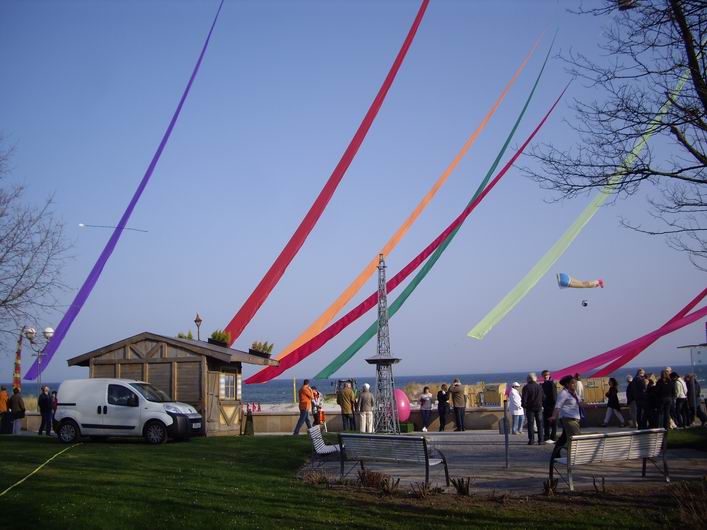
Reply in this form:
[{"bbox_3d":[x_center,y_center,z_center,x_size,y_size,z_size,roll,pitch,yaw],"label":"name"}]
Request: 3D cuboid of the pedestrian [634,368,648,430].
[{"bbox_3d":[8.388,3.898,22.600,0.380,1.752,0.500,-3,-8,8],"label":"pedestrian"}]

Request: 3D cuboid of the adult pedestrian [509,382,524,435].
[{"bbox_3d":[4.915,4.328,23.400,0.400,1.553,0.500,-4,-8,14],"label":"adult pedestrian"}]

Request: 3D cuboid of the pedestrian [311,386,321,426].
[{"bbox_3d":[-1.311,4.932,26.457,0.450,1.560,0.350,-8,-10,36],"label":"pedestrian"}]

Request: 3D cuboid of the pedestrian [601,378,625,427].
[{"bbox_3d":[8.258,4.427,24.915,0.700,1.531,0.450,-2,-8,6],"label":"pedestrian"}]

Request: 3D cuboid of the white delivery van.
[{"bbox_3d":[-6.070,3.950,21.140,3.880,1.720,1.740,-3,-8,12],"label":"white delivery van"}]

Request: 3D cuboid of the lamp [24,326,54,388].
[{"bbox_3d":[-12.753,4.609,31.645,1.212,4.158,0.420,-2,-8,0],"label":"lamp"}]

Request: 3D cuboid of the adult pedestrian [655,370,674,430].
[{"bbox_3d":[9.017,3.911,22.500,0.520,1.701,0.360,-3,-8,11],"label":"adult pedestrian"}]

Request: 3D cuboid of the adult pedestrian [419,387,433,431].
[{"bbox_3d":[2.487,4.979,26.800,0.480,1.513,0.340,0,-8,-9],"label":"adult pedestrian"}]

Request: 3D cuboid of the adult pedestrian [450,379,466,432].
[{"bbox_3d":[3.409,4.609,25.619,0.550,1.740,0.420,1,-9,-17],"label":"adult pedestrian"}]

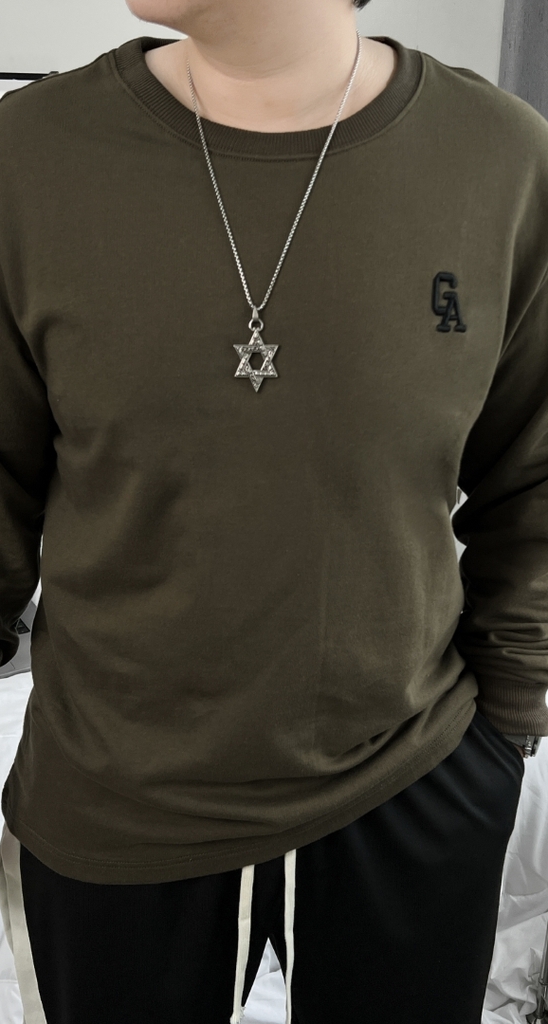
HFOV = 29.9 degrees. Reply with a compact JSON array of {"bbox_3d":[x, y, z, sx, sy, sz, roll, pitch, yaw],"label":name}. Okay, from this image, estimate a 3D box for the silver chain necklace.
[{"bbox_3d":[0.006,-0.256,0.815,0.140,0.285,0.155,2,21,0],"label":"silver chain necklace"}]

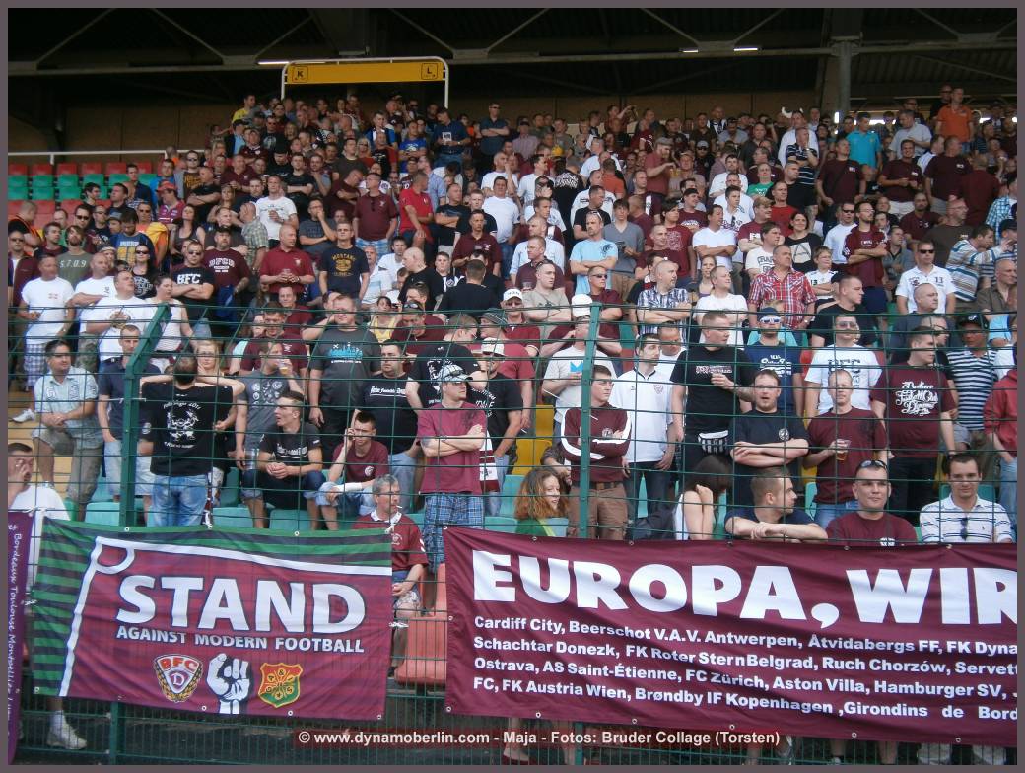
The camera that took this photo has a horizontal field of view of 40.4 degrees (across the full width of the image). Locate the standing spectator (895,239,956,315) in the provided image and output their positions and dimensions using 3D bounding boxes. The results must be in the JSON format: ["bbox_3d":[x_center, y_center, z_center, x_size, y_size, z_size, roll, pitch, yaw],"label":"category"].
[{"bbox_3d":[3.800,-0.437,12.861,0.560,1.800,0.340,1,-3,14],"label":"standing spectator"}]

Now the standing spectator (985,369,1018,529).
[{"bbox_3d":[3.508,0.583,9.510,0.560,1.850,0.350,1,-3,13],"label":"standing spectator"}]

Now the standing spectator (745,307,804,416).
[{"bbox_3d":[1.993,0.287,10.761,0.510,1.820,0.340,1,-3,10],"label":"standing spectator"}]

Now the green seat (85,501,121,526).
[{"bbox_3d":[-3.063,1.051,10.169,0.420,0.420,0.420,1,-3,12],"label":"green seat"}]

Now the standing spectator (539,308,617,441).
[{"bbox_3d":[0.502,0.316,10.731,0.560,1.760,0.380,2,-4,0],"label":"standing spectator"}]

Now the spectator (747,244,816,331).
[{"bbox_3d":[2.488,-0.411,12.961,0.600,1.800,0.360,2,-2,-5],"label":"spectator"}]

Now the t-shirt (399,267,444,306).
[{"bbox_3d":[-0.824,-0.762,12.600,0.320,0.640,0.480,4,-5,-38],"label":"t-shirt"}]

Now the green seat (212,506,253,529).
[{"bbox_3d":[-2.099,1.070,9.972,0.420,0.420,0.420,1,-3,12],"label":"green seat"}]

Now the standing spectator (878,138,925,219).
[{"bbox_3d":[4.618,-2.061,16.545,0.540,1.760,0.380,1,-4,10],"label":"standing spectator"}]

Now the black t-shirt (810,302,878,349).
[{"bbox_3d":[2.803,-0.453,11.750,0.540,0.650,0.340,2,-3,-14],"label":"black t-shirt"}]

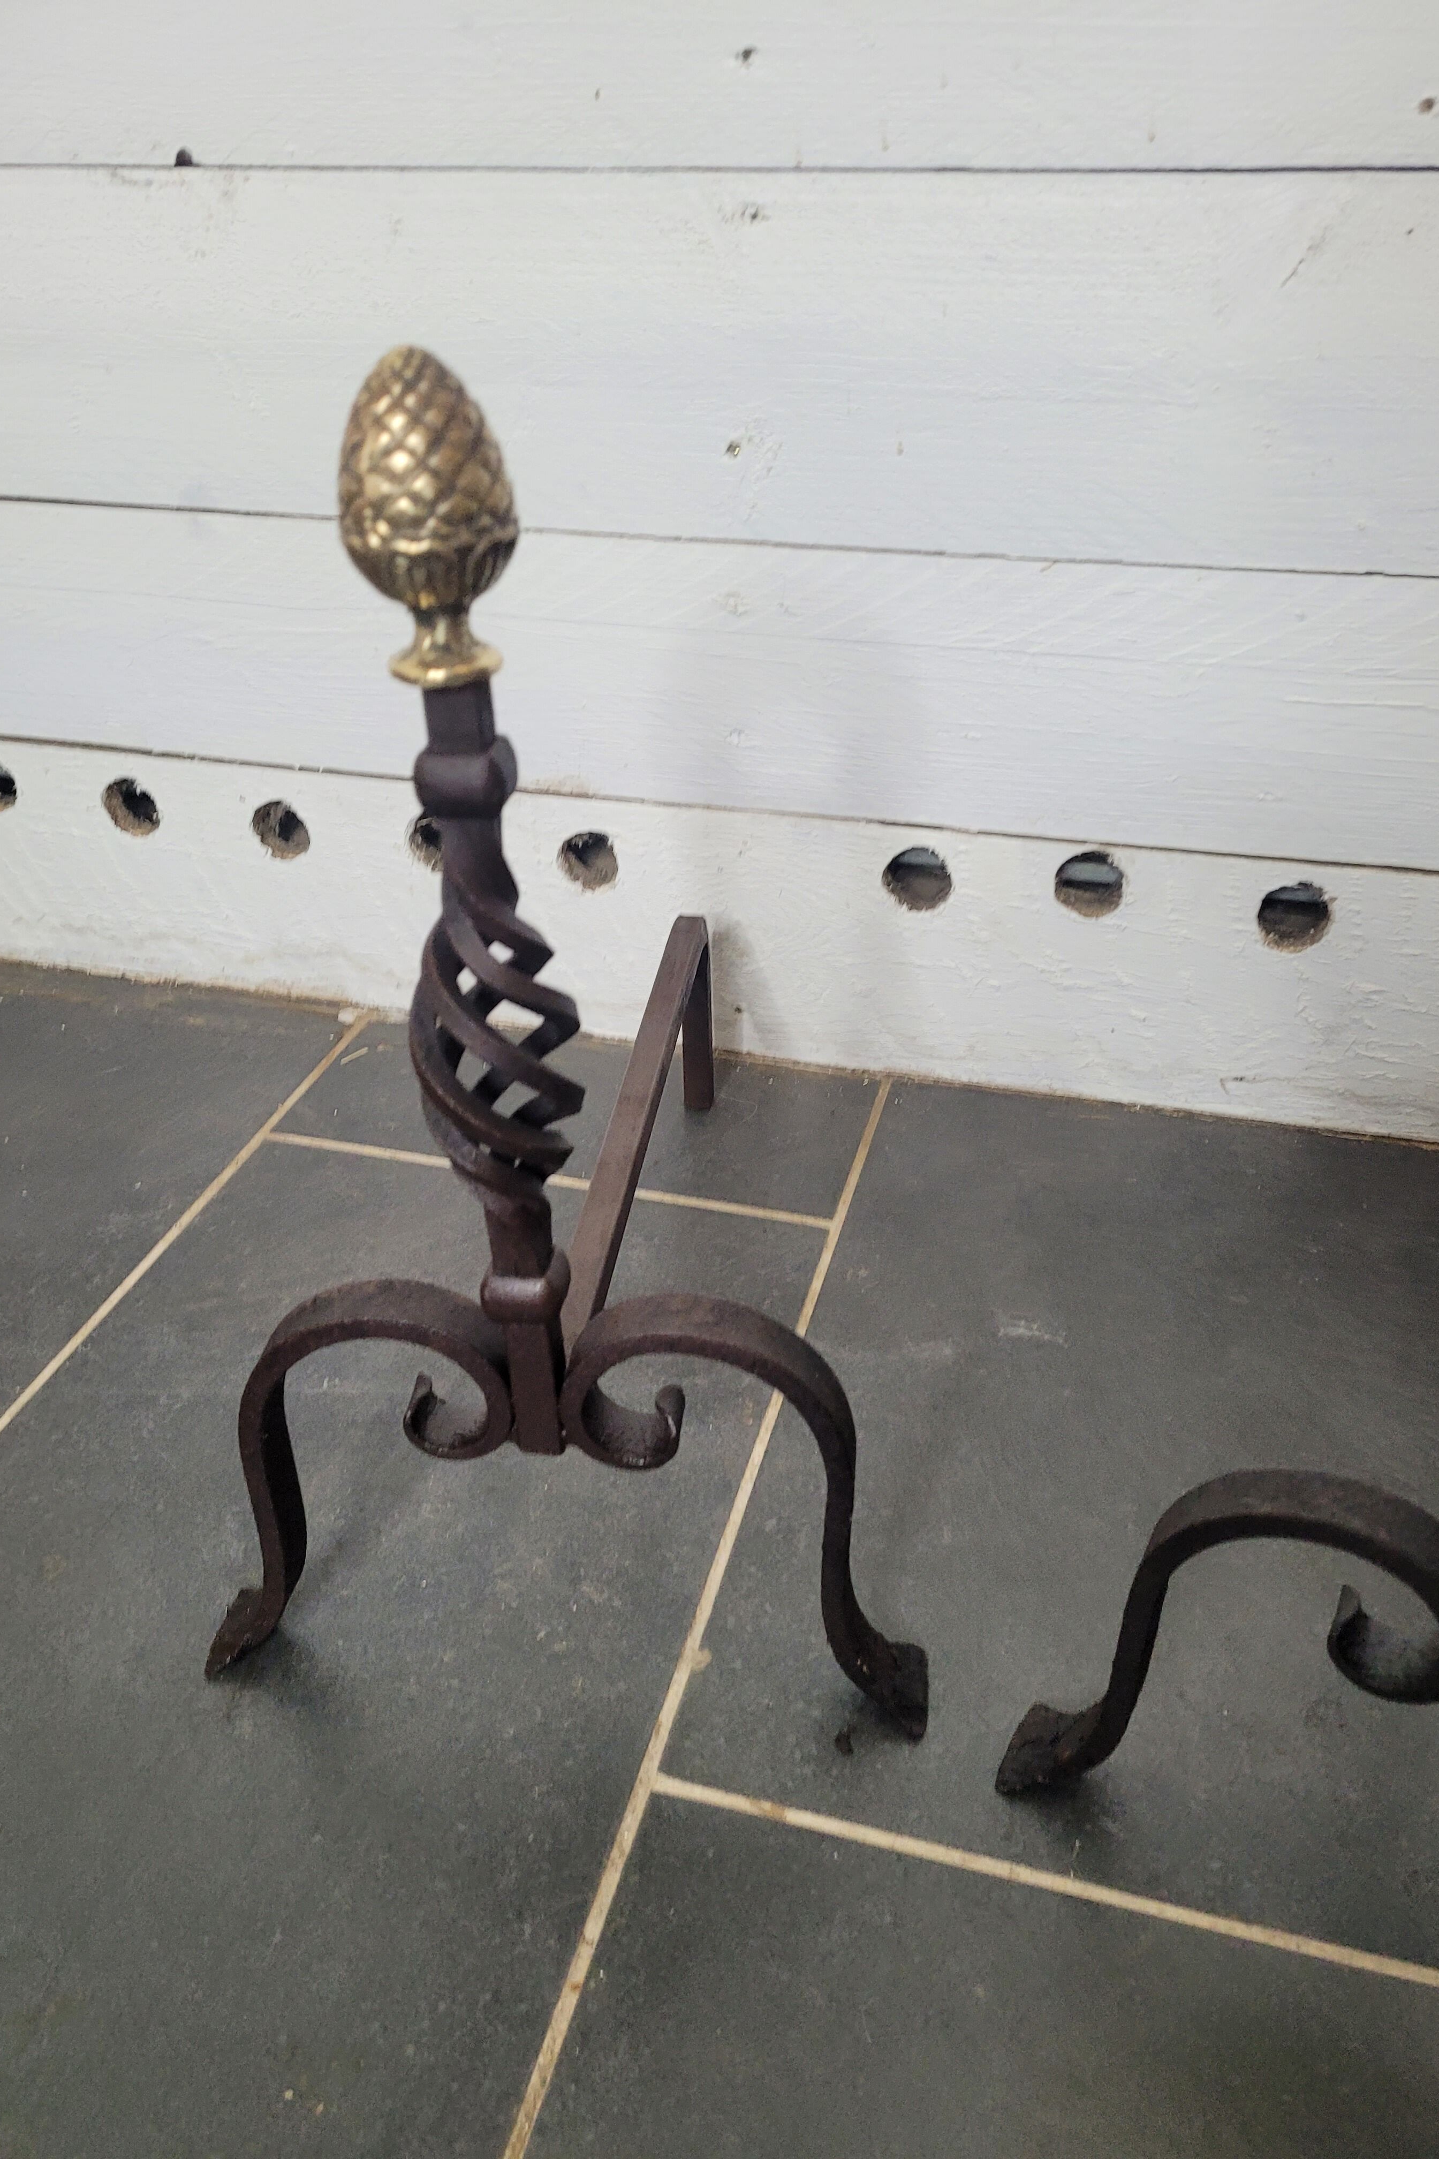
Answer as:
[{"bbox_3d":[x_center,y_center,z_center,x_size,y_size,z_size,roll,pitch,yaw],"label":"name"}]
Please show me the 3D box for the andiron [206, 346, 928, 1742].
[{"bbox_3d":[-0.035,-0.067,0.596,0.248,0.424,0.377,3,33,6],"label":"andiron"}]

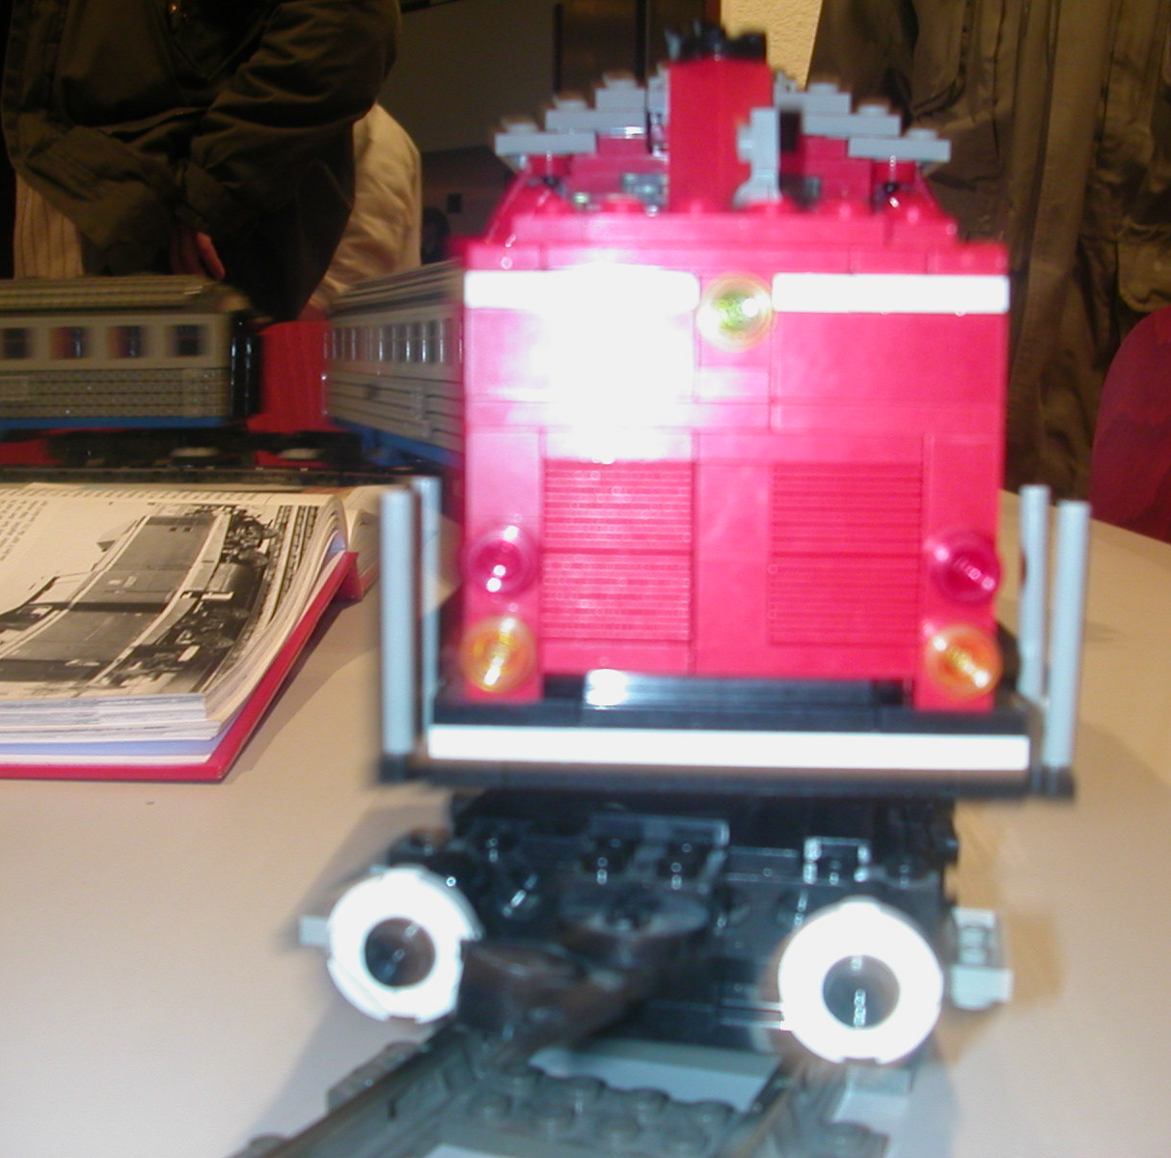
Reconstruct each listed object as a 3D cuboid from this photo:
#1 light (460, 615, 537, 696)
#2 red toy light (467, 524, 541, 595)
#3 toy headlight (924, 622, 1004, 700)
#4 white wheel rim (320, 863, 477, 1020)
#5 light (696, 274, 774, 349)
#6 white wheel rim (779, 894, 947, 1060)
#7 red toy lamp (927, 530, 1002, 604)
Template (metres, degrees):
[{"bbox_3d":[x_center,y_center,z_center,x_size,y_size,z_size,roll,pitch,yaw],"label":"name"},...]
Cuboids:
[{"bbox_3d":[-0.009,0.008,0.174,0.008,0.008,0.004,1,7,3],"label":"light"},{"bbox_3d":[-0.009,-0.002,0.173,0.008,0.008,0.004,1,7,3],"label":"red toy light"},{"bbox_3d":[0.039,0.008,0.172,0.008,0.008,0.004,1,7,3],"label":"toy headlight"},{"bbox_3d":[-0.019,0.039,0.175,0.016,0.016,0.005,2,7,14],"label":"white wheel rim"},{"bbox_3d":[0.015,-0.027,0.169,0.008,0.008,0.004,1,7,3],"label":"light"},{"bbox_3d":[0.027,0.040,0.164,0.016,0.016,0.005,2,7,14],"label":"white wheel rim"},{"bbox_3d":[0.039,-0.001,0.171,0.008,0.008,0.004,1,7,3],"label":"red toy lamp"}]

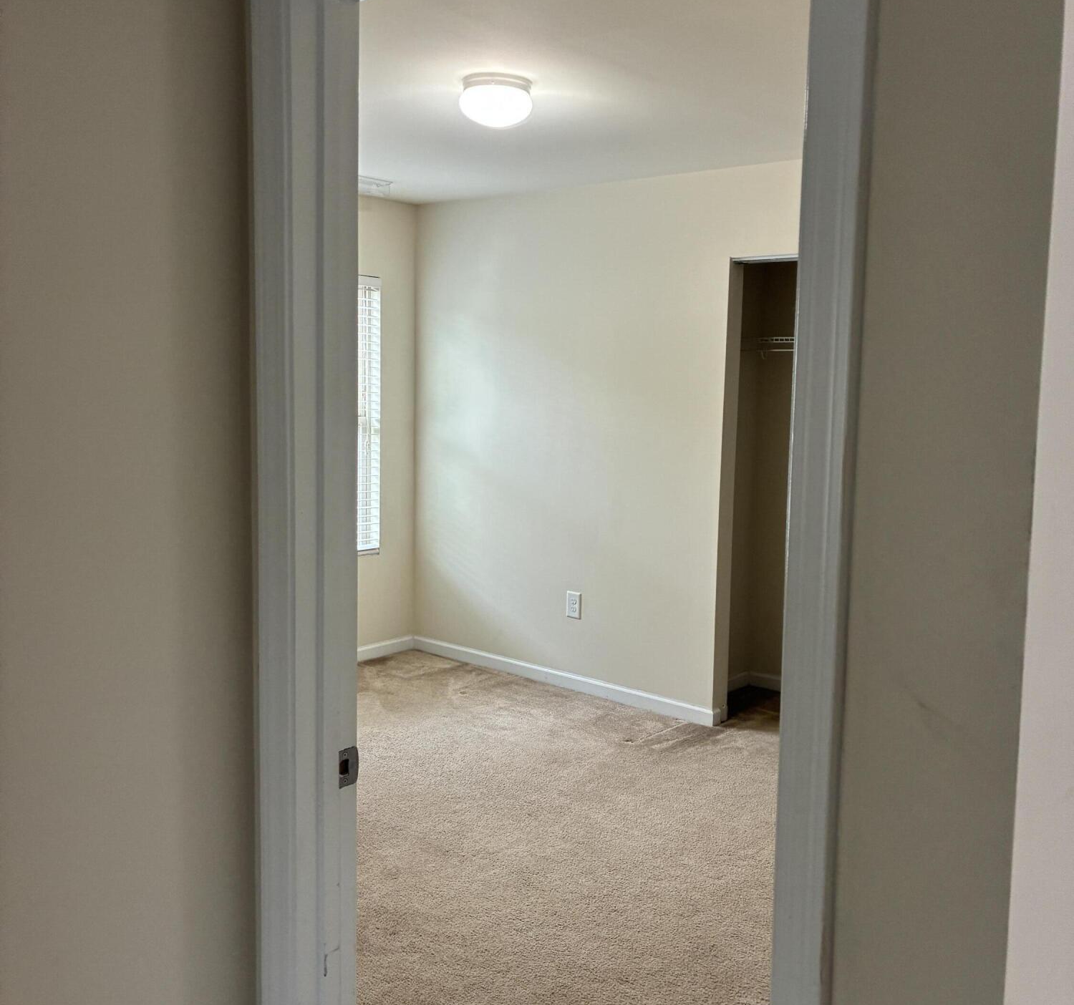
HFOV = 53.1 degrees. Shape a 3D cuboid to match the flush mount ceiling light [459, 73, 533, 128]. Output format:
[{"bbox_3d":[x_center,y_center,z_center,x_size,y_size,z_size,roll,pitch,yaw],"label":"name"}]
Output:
[{"bbox_3d":[-0.127,-1.268,3.429,0.237,0.135,0.237,1,6,0],"label":"flush mount ceiling light"}]

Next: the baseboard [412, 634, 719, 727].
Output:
[{"bbox_3d":[0.050,0.869,5.412,1.985,0.074,0.016,7,8,42],"label":"baseboard"}]

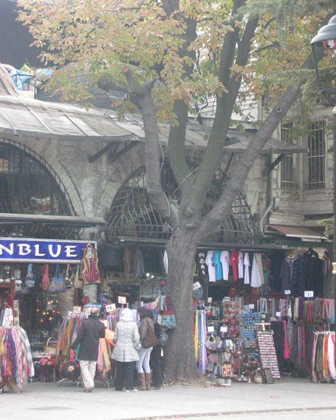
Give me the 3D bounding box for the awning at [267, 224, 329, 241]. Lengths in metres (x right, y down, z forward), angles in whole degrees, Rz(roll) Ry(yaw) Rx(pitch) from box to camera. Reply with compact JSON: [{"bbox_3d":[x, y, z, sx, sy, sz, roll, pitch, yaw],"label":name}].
[{"bbox_3d":[3.169,0.546,33.000,1.350,0.300,0.680,3,-6,-38],"label":"awning"}]

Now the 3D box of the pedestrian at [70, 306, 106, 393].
[{"bbox_3d":[-1.575,2.796,27.100,0.640,1.700,0.450,0,-4,3],"label":"pedestrian"}]

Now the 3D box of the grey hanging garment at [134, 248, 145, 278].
[{"bbox_3d":[-0.619,1.169,29.700,0.130,0.660,0.400,-3,-5,32],"label":"grey hanging garment"}]

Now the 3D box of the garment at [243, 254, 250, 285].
[{"bbox_3d":[1.844,1.360,31.600,0.120,0.720,0.400,-2,-5,28],"label":"garment"}]

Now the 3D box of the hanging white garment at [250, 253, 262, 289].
[{"bbox_3d":[2.084,1.425,32.000,0.150,0.820,0.420,-3,-5,32],"label":"hanging white garment"}]

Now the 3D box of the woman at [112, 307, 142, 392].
[{"bbox_3d":[-0.825,2.802,27.200,0.550,1.660,0.400,0,-4,0],"label":"woman"}]

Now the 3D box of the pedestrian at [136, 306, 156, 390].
[{"bbox_3d":[-0.417,2.803,27.400,0.450,1.660,0.380,2,-5,-27],"label":"pedestrian"}]

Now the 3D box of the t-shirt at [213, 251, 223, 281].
[{"bbox_3d":[1.141,1.266,31.000,0.120,0.680,0.400,-2,-5,28],"label":"t-shirt"}]

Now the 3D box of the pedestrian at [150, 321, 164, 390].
[{"bbox_3d":[-0.184,2.905,27.800,0.450,1.540,0.360,1,-5,-17],"label":"pedestrian"}]

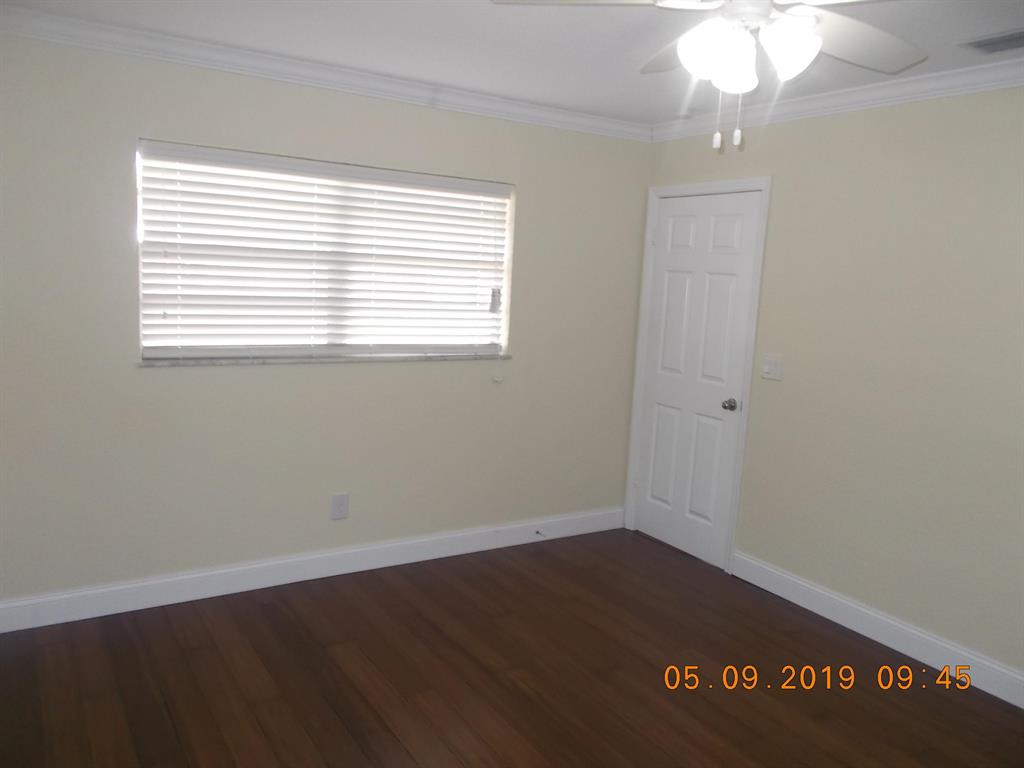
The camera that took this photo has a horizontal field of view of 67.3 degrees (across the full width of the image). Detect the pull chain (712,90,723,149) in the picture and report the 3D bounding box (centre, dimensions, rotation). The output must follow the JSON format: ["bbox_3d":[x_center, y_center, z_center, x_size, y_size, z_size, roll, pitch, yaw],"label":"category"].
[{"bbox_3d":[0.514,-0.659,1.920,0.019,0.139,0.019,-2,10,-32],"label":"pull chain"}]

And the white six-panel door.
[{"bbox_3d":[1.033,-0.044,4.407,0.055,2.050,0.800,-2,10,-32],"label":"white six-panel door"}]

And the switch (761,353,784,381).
[{"bbox_3d":[1.326,-0.088,3.912,0.014,0.125,0.120,-2,10,-32],"label":"switch"}]

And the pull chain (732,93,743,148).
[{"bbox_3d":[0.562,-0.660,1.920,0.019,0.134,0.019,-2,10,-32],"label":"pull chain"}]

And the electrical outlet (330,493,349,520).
[{"bbox_3d":[-0.863,0.615,3.866,0.080,0.126,0.012,-2,10,-32],"label":"electrical outlet"}]

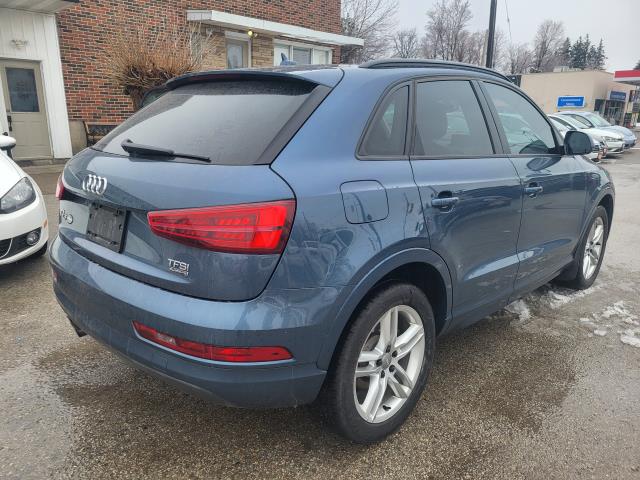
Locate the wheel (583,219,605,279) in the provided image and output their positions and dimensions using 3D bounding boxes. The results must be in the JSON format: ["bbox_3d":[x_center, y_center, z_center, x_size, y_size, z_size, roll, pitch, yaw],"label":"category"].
[{"bbox_3d":[2.067,0.053,3.778,0.180,0.480,0.480,13,19,43],"label":"wheel"}]

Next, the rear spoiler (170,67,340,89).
[{"bbox_3d":[-0.445,-0.711,2.161,1.220,0.125,0.290,13,19,43],"label":"rear spoiler"}]

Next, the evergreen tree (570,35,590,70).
[{"bbox_3d":[40.637,-25.145,76.703,3.800,14.200,3.800,7,15,26],"label":"evergreen tree"}]

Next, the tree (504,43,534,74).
[{"bbox_3d":[24.367,-18.762,59.208,4.200,10.400,4.200,5,15,21],"label":"tree"}]

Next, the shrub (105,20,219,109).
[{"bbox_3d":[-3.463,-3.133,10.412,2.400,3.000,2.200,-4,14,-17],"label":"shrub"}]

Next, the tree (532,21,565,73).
[{"bbox_3d":[33.412,-24.516,71.833,5.000,15.300,5.000,6,15,23],"label":"tree"}]

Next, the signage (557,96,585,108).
[{"bbox_3d":[17.718,-9.704,34.000,1.800,0.800,0.120,9,16,31],"label":"signage"}]

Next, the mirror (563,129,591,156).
[{"bbox_3d":[1.574,-0.588,2.928,0.170,0.150,0.115,13,19,43],"label":"mirror"}]

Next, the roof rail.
[{"bbox_3d":[0.662,-0.843,2.407,0.070,0.090,1.450,13,19,43],"label":"roof rail"}]

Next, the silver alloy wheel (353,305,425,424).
[{"bbox_3d":[0.235,0.485,1.980,0.180,0.480,0.480,13,19,43],"label":"silver alloy wheel"}]

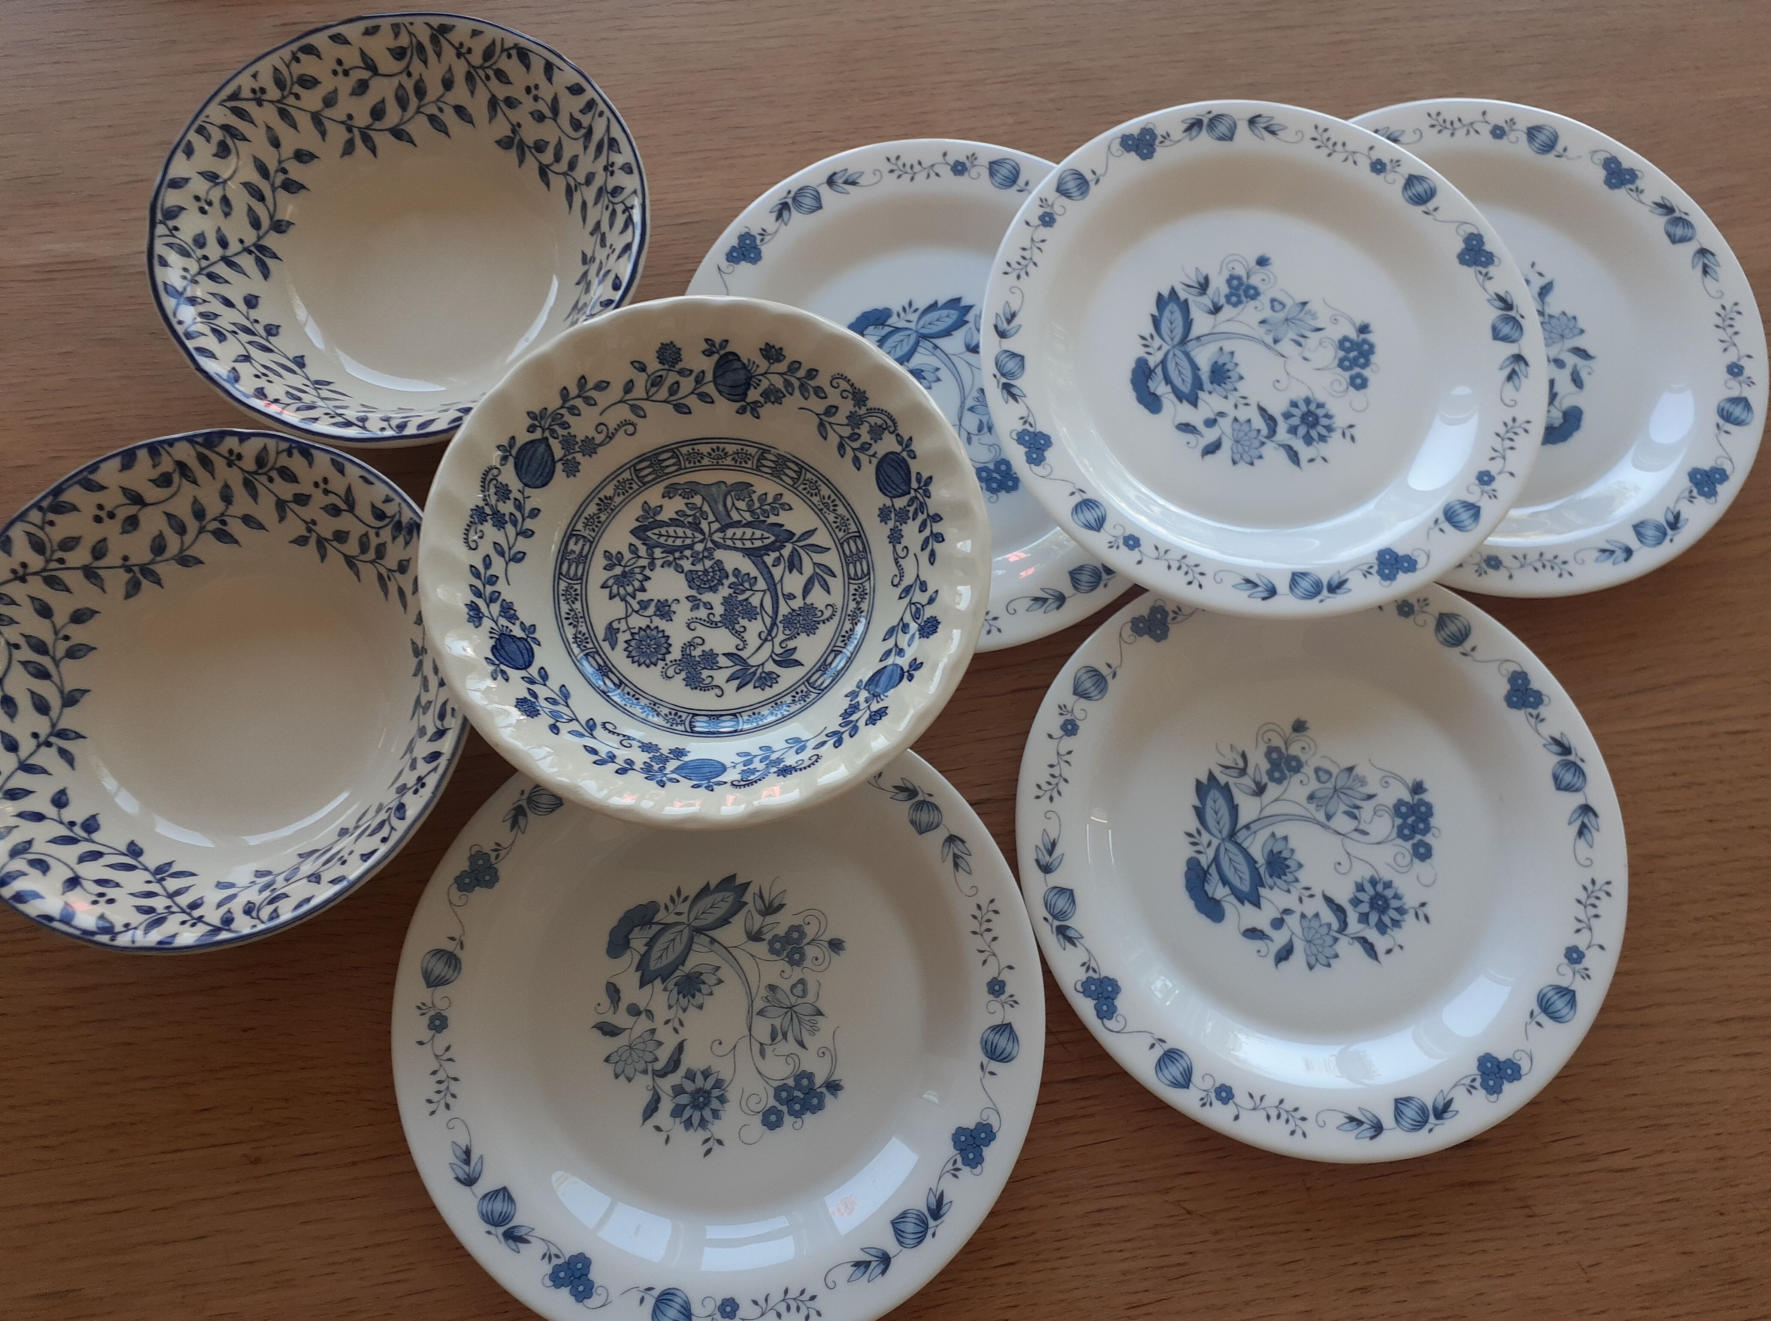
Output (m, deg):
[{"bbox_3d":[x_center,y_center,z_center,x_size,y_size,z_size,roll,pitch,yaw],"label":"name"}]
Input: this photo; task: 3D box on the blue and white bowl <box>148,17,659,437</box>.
[{"bbox_3d":[-0.158,-0.137,0.470,0.159,0.047,0.159,0,74,-2],"label":"blue and white bowl"}]

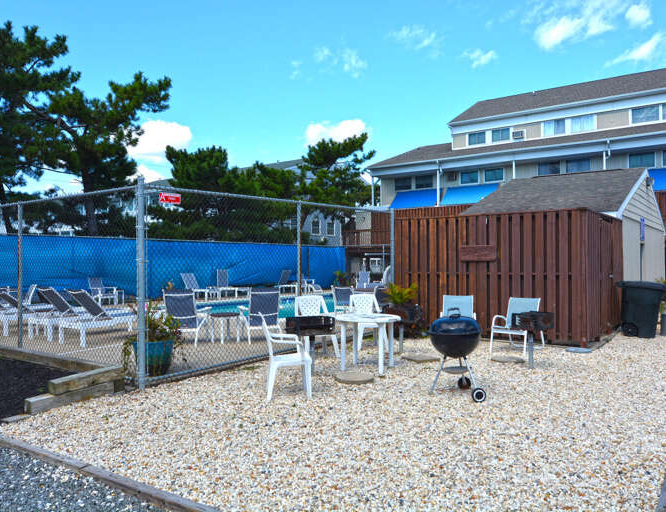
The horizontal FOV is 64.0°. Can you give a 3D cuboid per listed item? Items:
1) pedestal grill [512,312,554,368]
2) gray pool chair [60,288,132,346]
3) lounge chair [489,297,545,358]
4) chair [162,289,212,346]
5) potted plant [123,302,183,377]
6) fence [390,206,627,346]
[{"bbox_3d":[2.768,1.167,7.353,0.420,0.780,0.480,0,-1,-45],"label":"pedestal grill"},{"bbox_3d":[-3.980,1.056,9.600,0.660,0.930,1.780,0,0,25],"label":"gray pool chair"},{"bbox_3d":[2.870,1.071,8.200,0.580,0.850,0.700,0,0,32],"label":"lounge chair"},{"bbox_3d":[-2.552,1.057,9.363,0.620,0.970,0.760,0,0,8],"label":"chair"},{"bbox_3d":[-2.290,1.043,6.800,0.700,0.900,0.640,0,0,-19],"label":"potted plant"},{"bbox_3d":[4.031,0.379,12.075,3.830,2.410,3.900,-1,0,36],"label":"fence"}]

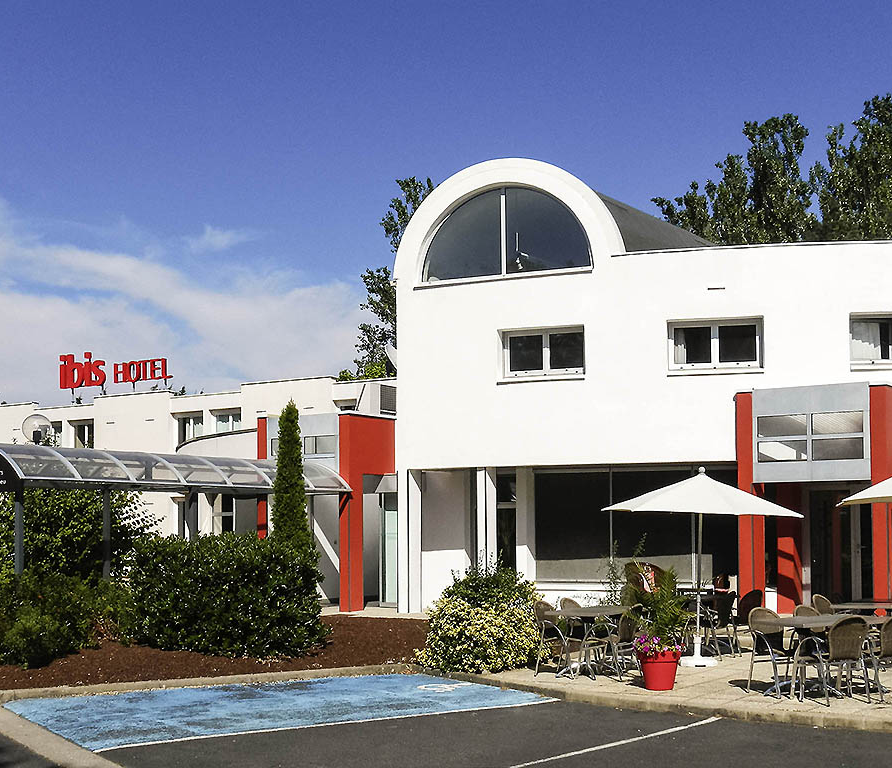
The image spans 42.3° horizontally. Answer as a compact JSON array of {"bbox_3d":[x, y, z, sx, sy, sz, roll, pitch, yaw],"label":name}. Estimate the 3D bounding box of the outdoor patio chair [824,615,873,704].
[{"bbox_3d":[3.830,2.719,11.480,0.560,0.860,0.600,2,-5,-25],"label":"outdoor patio chair"}]

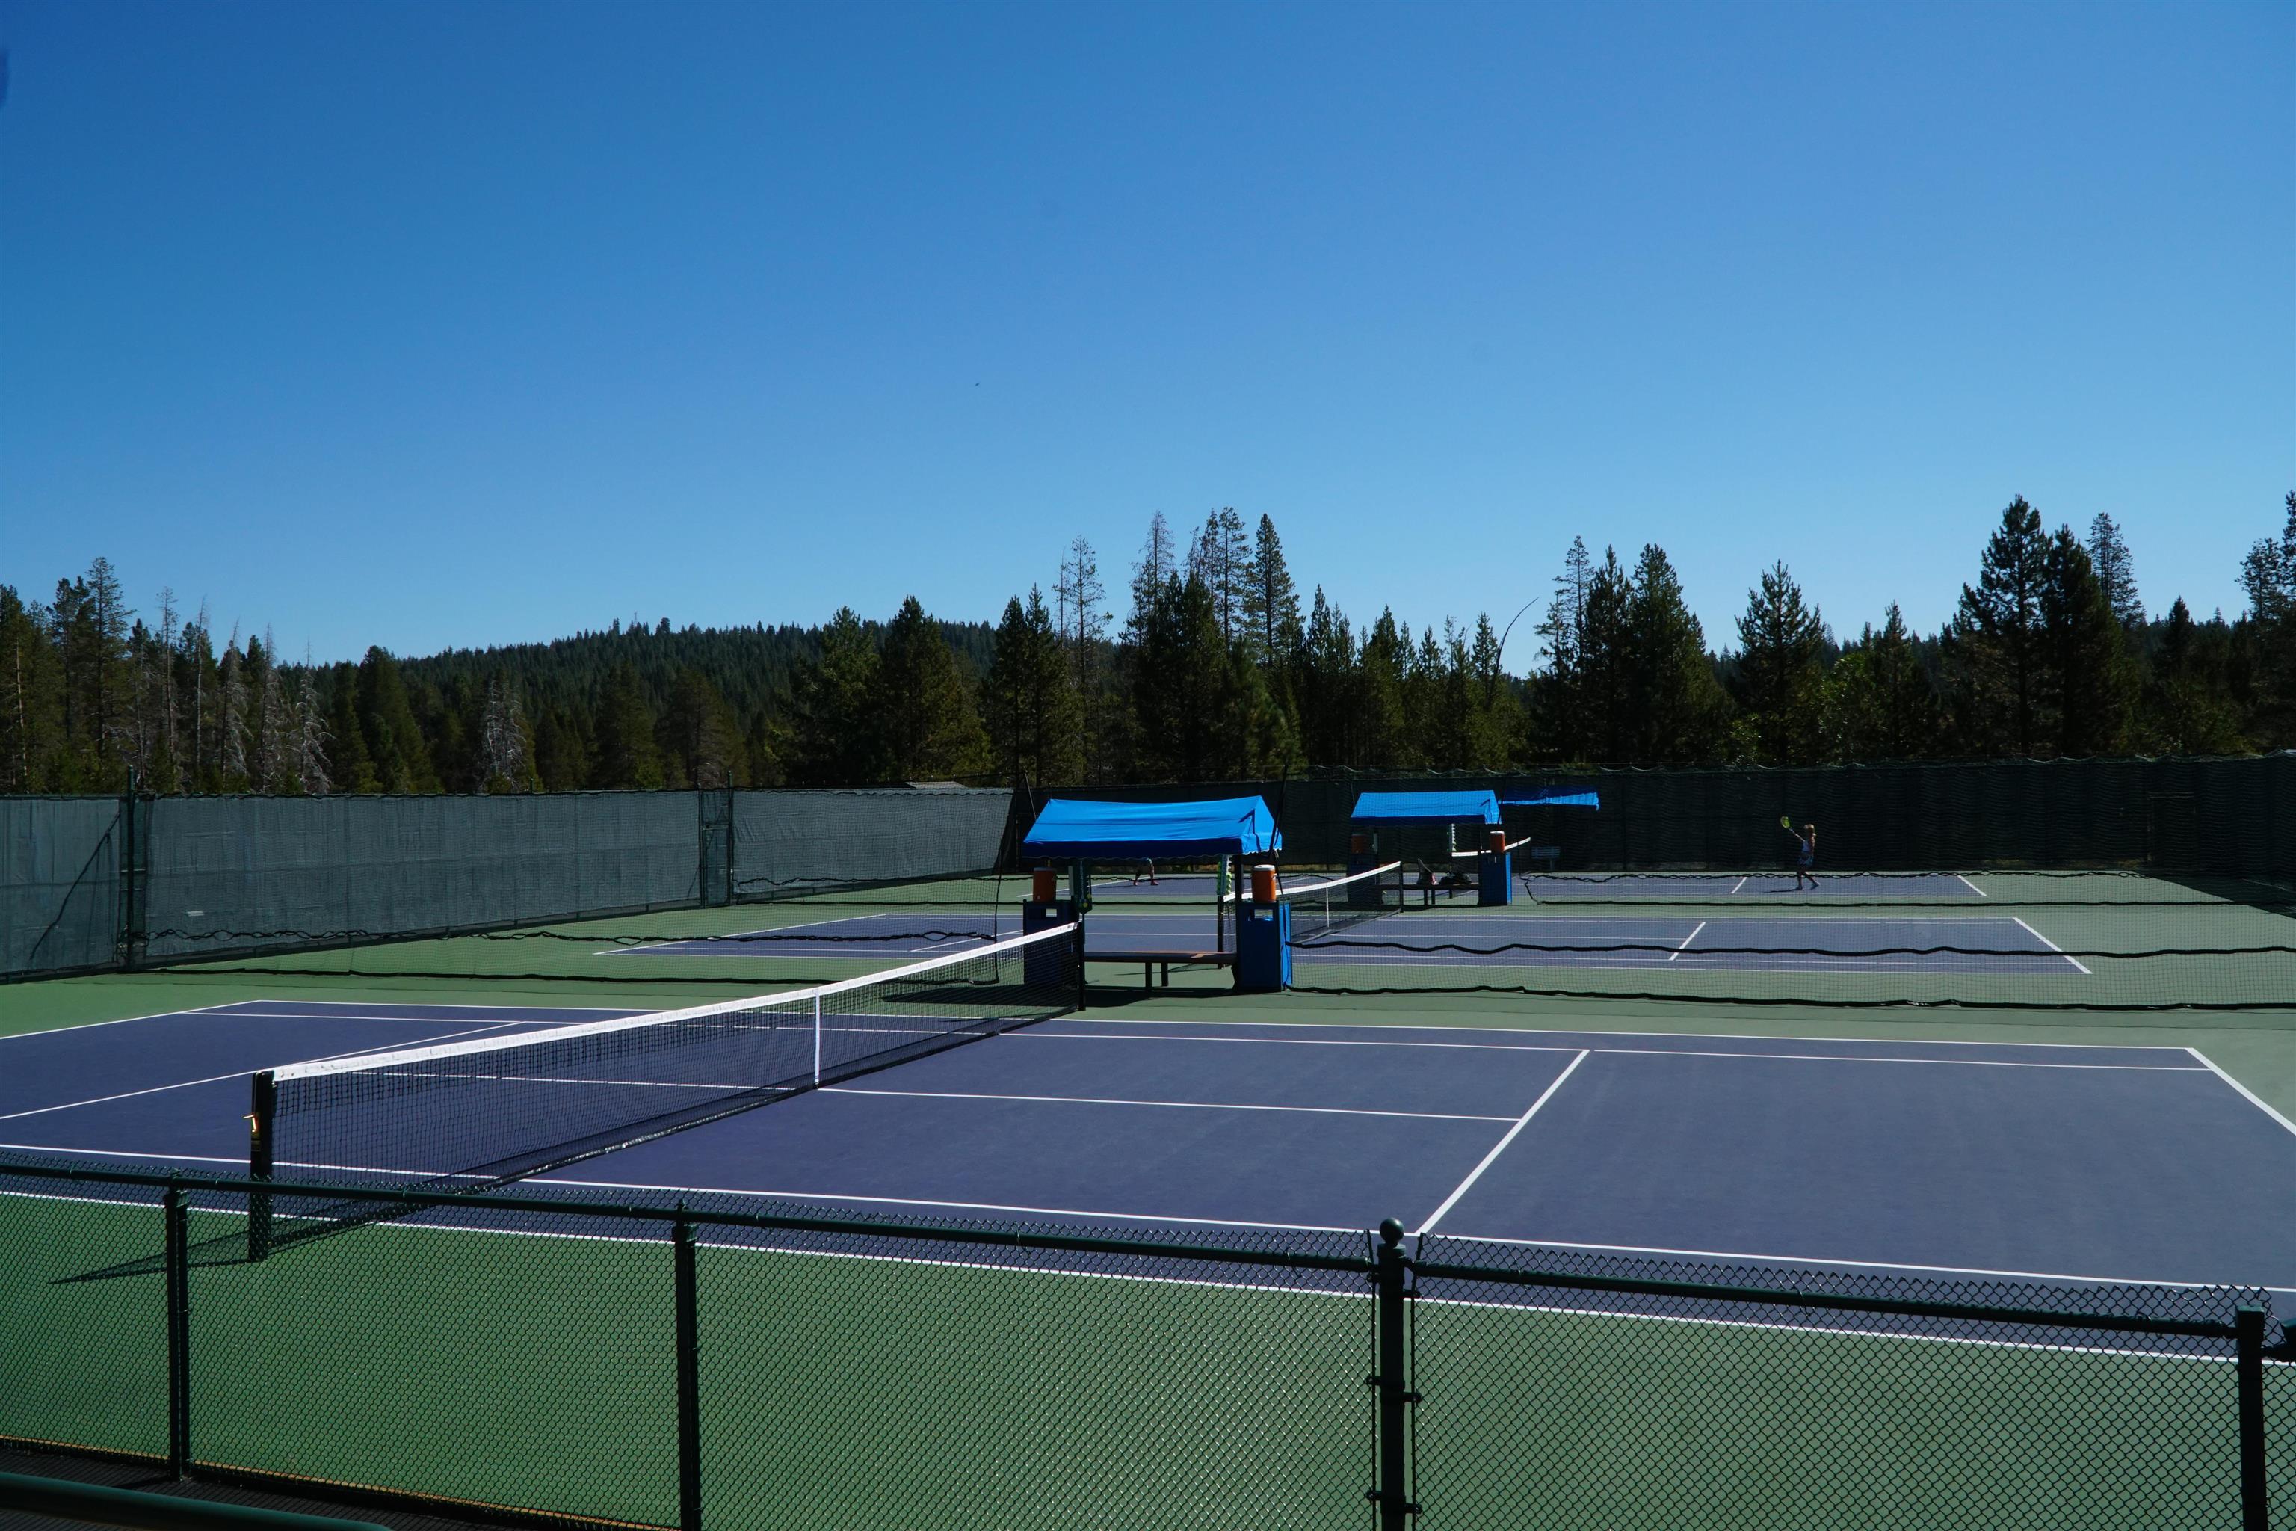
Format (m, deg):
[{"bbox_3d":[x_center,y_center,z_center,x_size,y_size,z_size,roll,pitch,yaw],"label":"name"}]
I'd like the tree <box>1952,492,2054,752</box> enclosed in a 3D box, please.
[{"bbox_3d":[35.945,-3.989,71.867,4.900,14.529,4.900,-1,-1,20],"label":"tree"}]

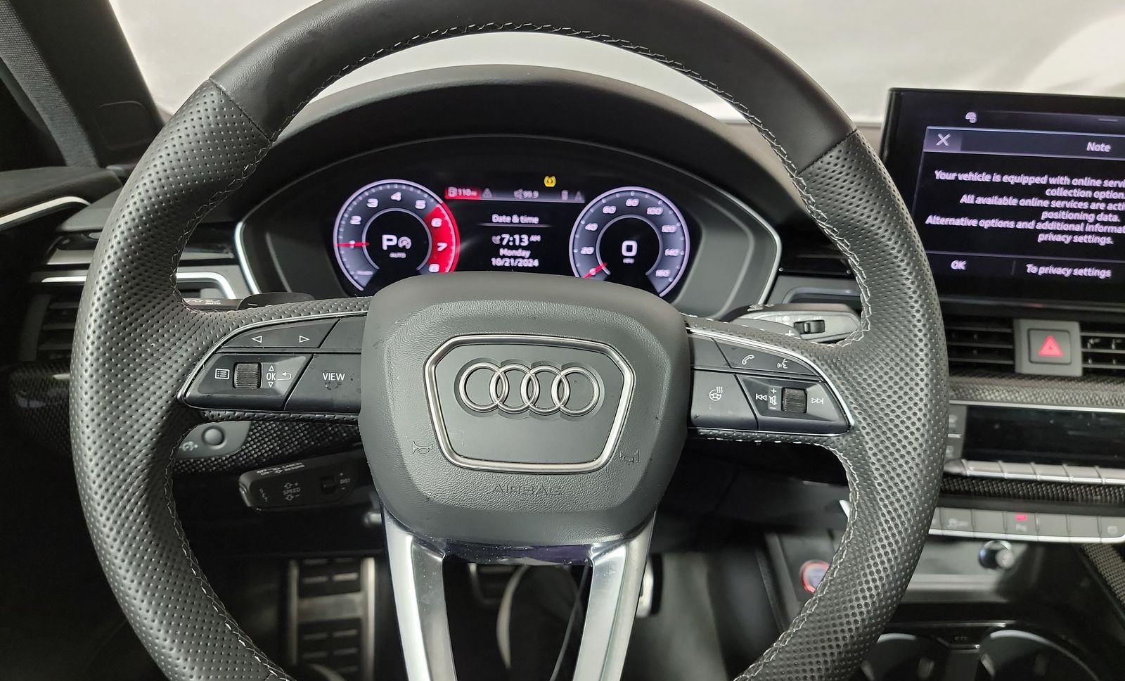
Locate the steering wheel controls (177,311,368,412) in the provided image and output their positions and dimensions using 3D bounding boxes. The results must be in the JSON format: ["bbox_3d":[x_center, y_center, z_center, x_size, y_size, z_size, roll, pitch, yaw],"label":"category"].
[{"bbox_3d":[-0.124,0.009,0.339,0.080,0.040,0.022,3,-4,-5],"label":"steering wheel controls"}]

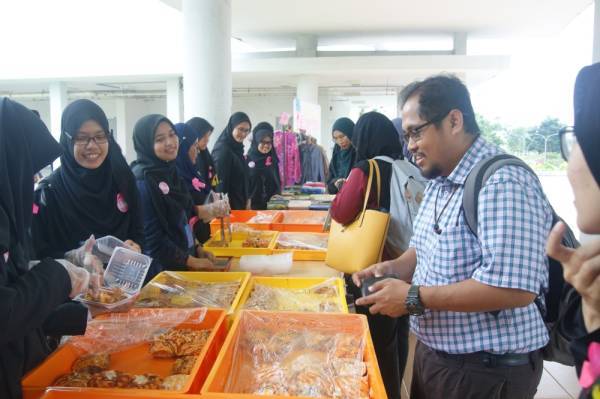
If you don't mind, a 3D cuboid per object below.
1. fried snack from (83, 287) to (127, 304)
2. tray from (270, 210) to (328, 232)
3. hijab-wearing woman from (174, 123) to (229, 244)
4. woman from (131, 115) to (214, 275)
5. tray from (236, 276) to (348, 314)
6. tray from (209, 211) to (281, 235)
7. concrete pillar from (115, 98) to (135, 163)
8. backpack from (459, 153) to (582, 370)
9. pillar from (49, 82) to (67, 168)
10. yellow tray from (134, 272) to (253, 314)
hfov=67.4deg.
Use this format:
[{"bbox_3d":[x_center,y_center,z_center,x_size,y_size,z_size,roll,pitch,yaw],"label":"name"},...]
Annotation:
[{"bbox_3d":[-0.574,0.282,1.320,0.125,0.045,0.100,-1,7,-14],"label":"fried snack"},{"bbox_3d":[0.005,0.195,3.476,0.396,0.105,0.522,1,7,3],"label":"tray"},{"bbox_3d":[-0.647,0.277,2.974,0.450,1.540,0.450,1,7,7],"label":"hijab-wearing woman"},{"bbox_3d":[-0.702,0.320,2.476,0.450,1.570,0.450,3,7,22],"label":"woman"},{"bbox_3d":[-0.019,0.426,1.817,0.414,0.075,0.510,1,7,1],"label":"tray"},{"bbox_3d":[-0.403,0.196,3.445,0.426,0.105,0.522,1,7,3],"label":"tray"},{"bbox_3d":[-7.917,-2.830,19.976,0.420,3.600,0.420,-1,7,-10],"label":"concrete pillar"},{"bbox_3d":[0.550,0.145,1.180,0.290,0.480,0.310,0,7,-3],"label":"backpack"},{"bbox_3d":[-8.234,-2.272,15.269,0.420,3.600,0.420,-1,7,-10],"label":"pillar"},{"bbox_3d":[-0.448,0.415,1.882,0.426,0.075,0.510,1,7,1],"label":"yellow tray"}]

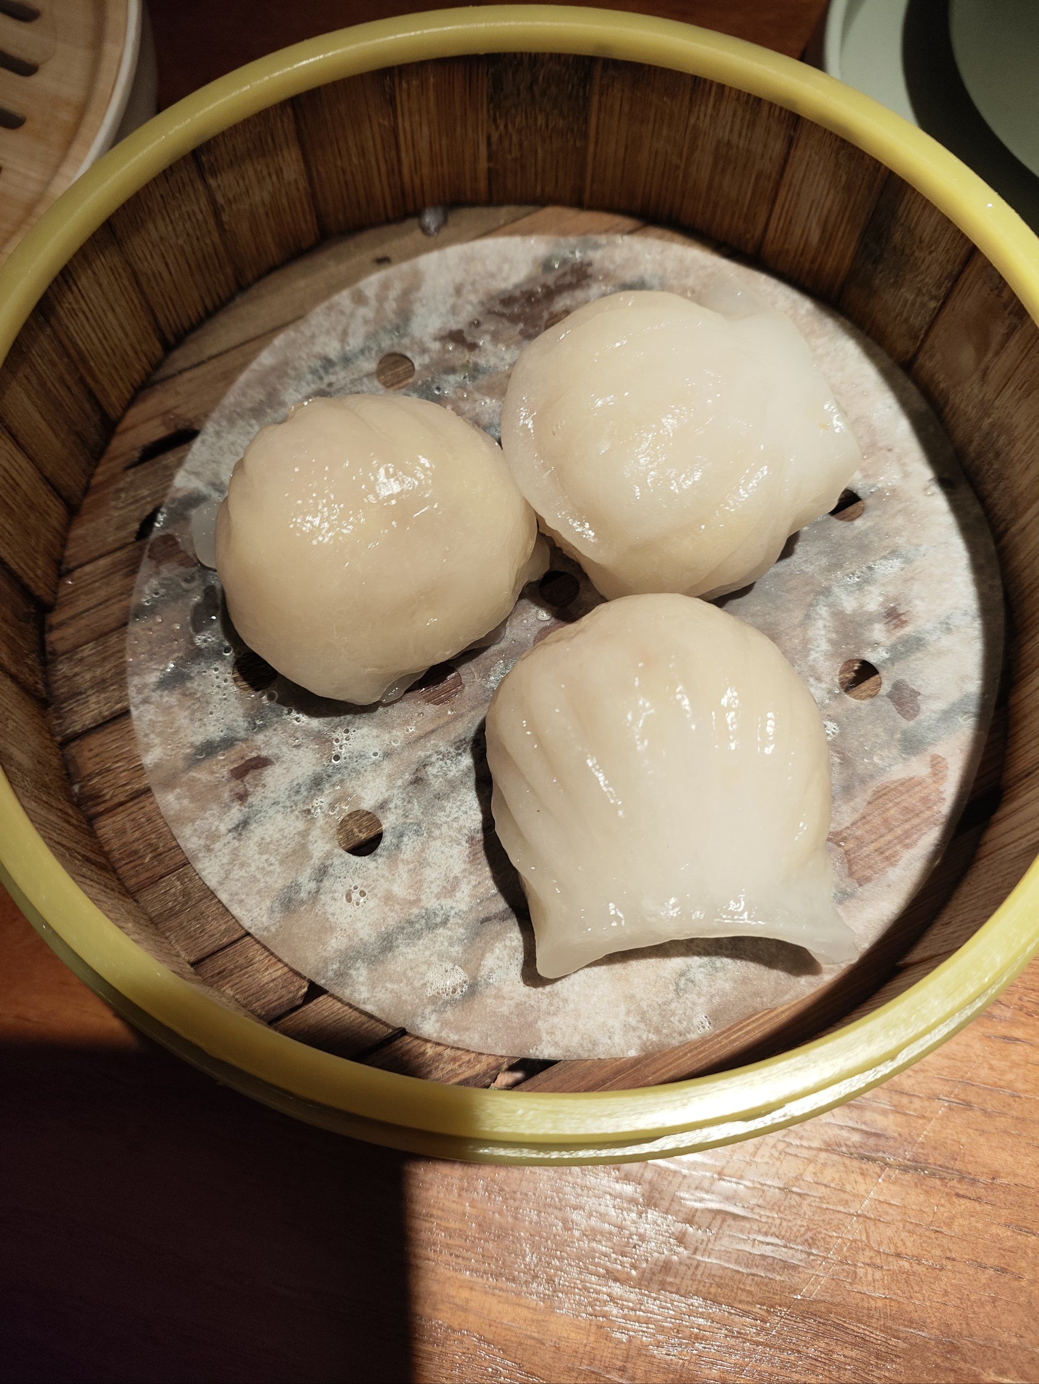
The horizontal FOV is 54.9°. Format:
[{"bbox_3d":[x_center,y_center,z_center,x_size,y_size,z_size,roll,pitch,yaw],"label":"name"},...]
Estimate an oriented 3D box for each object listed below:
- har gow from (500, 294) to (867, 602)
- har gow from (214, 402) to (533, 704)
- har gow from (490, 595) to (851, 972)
[{"bbox_3d":[0.026,-0.043,0.162,0.059,0.030,0.057,-36,77,-12],"label":"har gow"},{"bbox_3d":[-0.022,-0.024,0.153,0.049,0.031,0.052,-7,73,-5],"label":"har gow"},{"bbox_3d":[0.021,0.011,0.144,0.050,0.030,0.058,-4,73,-4],"label":"har gow"}]

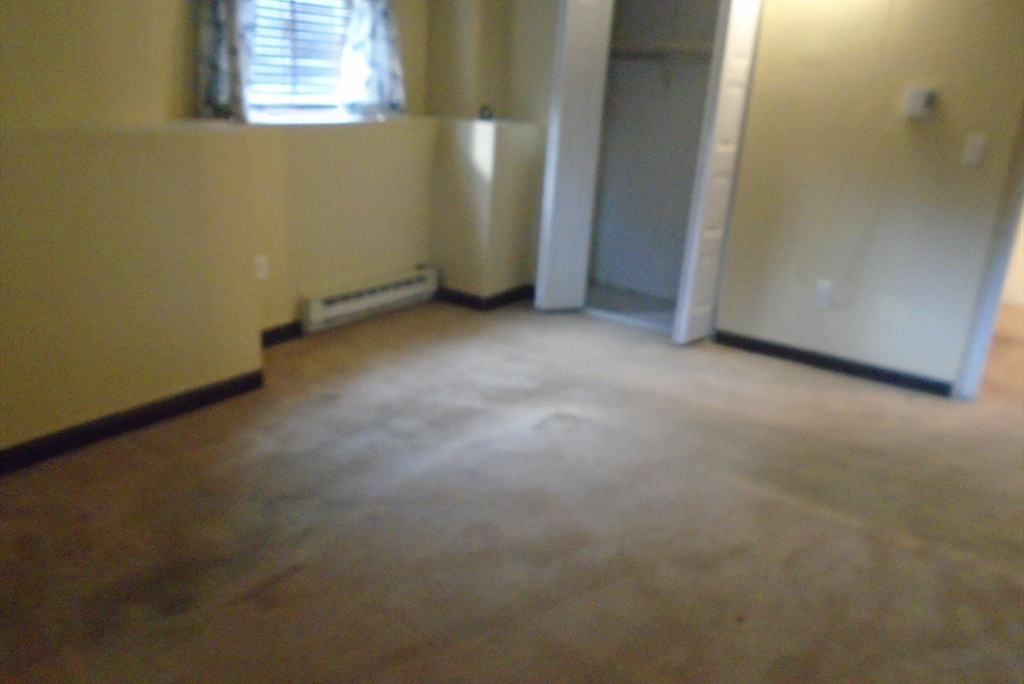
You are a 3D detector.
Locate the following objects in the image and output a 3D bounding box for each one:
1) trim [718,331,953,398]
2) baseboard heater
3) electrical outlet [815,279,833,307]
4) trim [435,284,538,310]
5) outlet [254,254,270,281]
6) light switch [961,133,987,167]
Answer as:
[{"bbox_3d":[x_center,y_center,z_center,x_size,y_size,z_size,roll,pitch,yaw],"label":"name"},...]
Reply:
[{"bbox_3d":[1.645,0.101,4.044,1.213,0.085,0.015,15,21,30],"label":"trim"},{"bbox_3d":[-0.762,-0.243,4.353,0.062,0.181,1.045,15,21,30],"label":"baseboard heater"},{"bbox_3d":[1.608,-0.254,3.967,0.072,0.116,0.011,15,21,30],"label":"electrical outlet"},{"bbox_3d":[-0.192,-0.313,4.886,0.419,0.093,0.471,15,21,30],"label":"trim"},{"bbox_3d":[-1.187,-0.354,3.651,0.010,0.116,0.072,15,21,30],"label":"outlet"},{"bbox_3d":[2.084,-0.868,3.468,0.073,0.117,0.013,15,21,30],"label":"light switch"}]

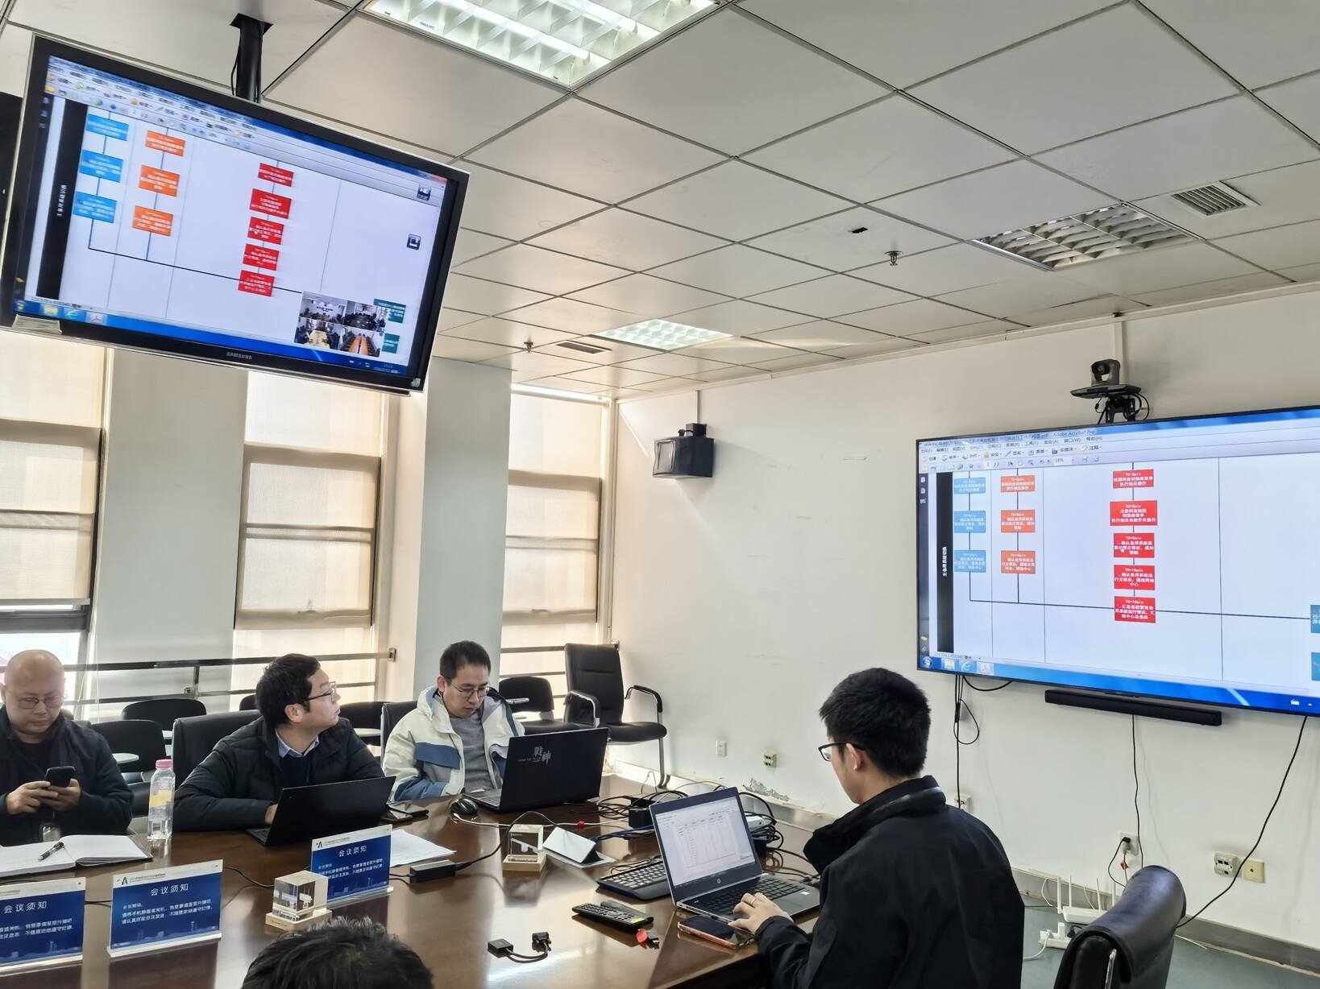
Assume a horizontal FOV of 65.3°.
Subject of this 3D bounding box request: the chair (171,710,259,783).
[{"bbox_3d":[-1.340,1.308,3.561,0.630,1.000,0.580,-2,-4,42],"label":"chair"}]

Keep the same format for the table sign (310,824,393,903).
[{"bbox_3d":[-0.728,0.882,2.442,0.208,0.155,0.060,5,-5,-43],"label":"table sign"}]

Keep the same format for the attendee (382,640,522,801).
[{"bbox_3d":[-0.680,1.156,3.654,0.570,1.260,0.720,4,-4,-40],"label":"attendee"}]

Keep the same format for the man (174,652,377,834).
[{"bbox_3d":[-1.167,1.091,3.100,0.700,1.220,0.600,-1,-4,38],"label":"man"}]

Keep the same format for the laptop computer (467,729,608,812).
[{"bbox_3d":[-0.406,0.871,3.364,0.368,0.243,0.295,4,-4,-38],"label":"laptop computer"}]

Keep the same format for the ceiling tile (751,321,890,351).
[{"bbox_3d":[0.863,-0.864,5.588,0.595,0.020,0.595,4,-4,-40],"label":"ceiling tile"}]

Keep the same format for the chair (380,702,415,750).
[{"bbox_3d":[-0.758,1.352,4.073,0.630,1.000,0.580,-2,-4,42],"label":"chair"}]

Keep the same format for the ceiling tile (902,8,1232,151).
[{"bbox_3d":[1.037,-1.030,2.597,0.600,0.020,0.600,4,-4,-40],"label":"ceiling tile"}]

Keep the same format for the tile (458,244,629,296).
[{"bbox_3d":[-0.513,-0.966,4.422,0.590,0.024,0.590,4,-4,-40],"label":"tile"}]

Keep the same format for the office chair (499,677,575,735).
[{"bbox_3d":[-0.733,1.555,6.478,0.560,0.790,0.560,4,-4,-40],"label":"office chair"}]

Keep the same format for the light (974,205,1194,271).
[{"bbox_3d":[1.567,-0.967,3.795,0.600,0.060,0.590,4,-4,-40],"label":"light"}]

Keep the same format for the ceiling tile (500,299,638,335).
[{"bbox_3d":[-0.442,-0.915,5.266,0.590,0.024,0.590,4,-4,-40],"label":"ceiling tile"}]

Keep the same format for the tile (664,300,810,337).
[{"bbox_3d":[0.405,-0.897,5.208,0.595,0.020,0.595,4,-4,-40],"label":"tile"}]

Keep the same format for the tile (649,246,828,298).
[{"bbox_3d":[0.333,-0.948,4.355,0.600,0.020,0.600,4,-4,-40],"label":"tile"}]

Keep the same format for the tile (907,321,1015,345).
[{"bbox_3d":[1.578,-0.859,5.390,0.250,0.020,0.595,4,-4,-40],"label":"tile"}]

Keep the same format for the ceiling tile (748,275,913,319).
[{"bbox_3d":[0.792,-0.913,4.744,0.600,0.020,0.600,4,-4,-40],"label":"ceiling tile"}]

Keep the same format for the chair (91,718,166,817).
[{"bbox_3d":[-2.453,1.463,4.673,0.530,0.790,0.580,4,-4,-40],"label":"chair"}]

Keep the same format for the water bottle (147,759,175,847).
[{"bbox_3d":[-1.360,0.831,2.812,0.066,0.201,0.066,4,-4,-40],"label":"water bottle"}]

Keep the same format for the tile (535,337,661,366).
[{"bbox_3d":[-0.372,-0.864,6.111,0.590,0.024,0.590,4,-4,-40],"label":"tile"}]

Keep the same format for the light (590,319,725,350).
[{"bbox_3d":[0.019,-0.897,5.661,0.600,0.060,0.600,4,-4,-40],"label":"light"}]

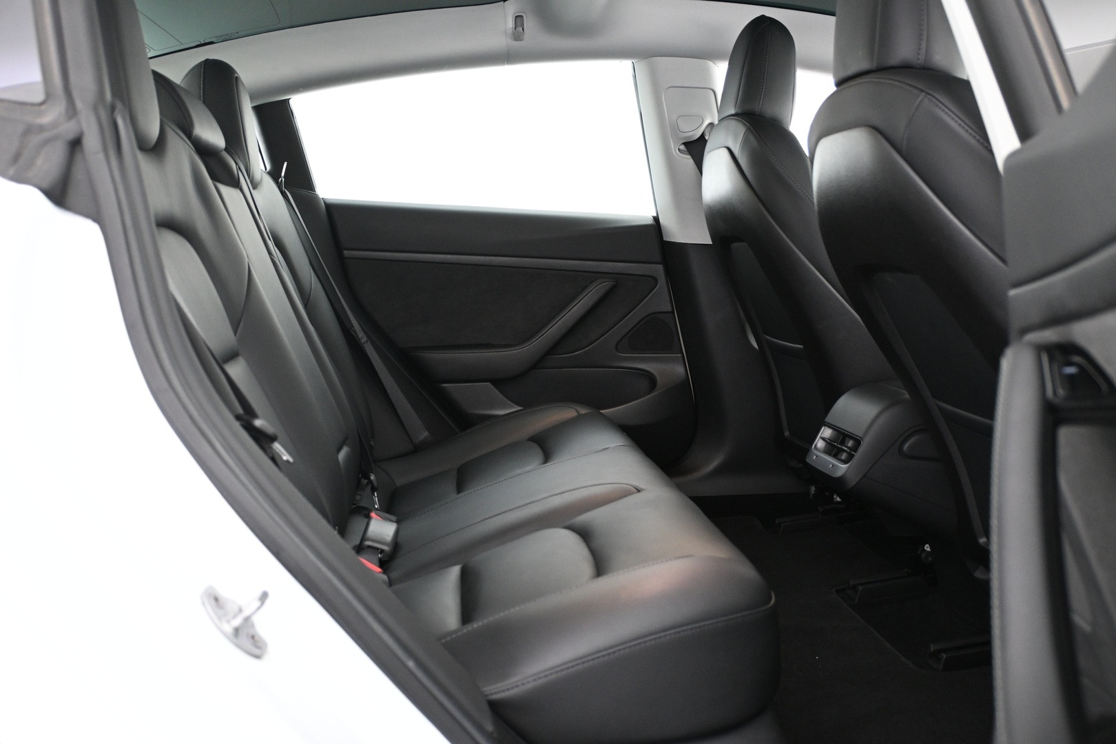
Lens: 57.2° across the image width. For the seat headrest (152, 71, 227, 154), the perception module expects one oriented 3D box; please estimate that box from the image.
[{"bbox_3d":[-0.621,-0.415,1.657,0.120,0.130,0.250,-13,9,-5],"label":"seat headrest"}]

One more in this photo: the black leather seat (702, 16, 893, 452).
[{"bbox_3d":[0.712,-0.216,2.211,0.760,1.020,0.530,-1,8,-7],"label":"black leather seat"}]

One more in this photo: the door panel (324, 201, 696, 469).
[{"bbox_3d":[-0.101,-0.074,2.458,0.900,0.670,0.130,-1,8,-7],"label":"door panel"}]

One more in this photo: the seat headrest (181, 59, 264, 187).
[{"bbox_3d":[-0.666,-0.478,1.988,0.130,0.240,0.250,-9,9,-6],"label":"seat headrest"}]

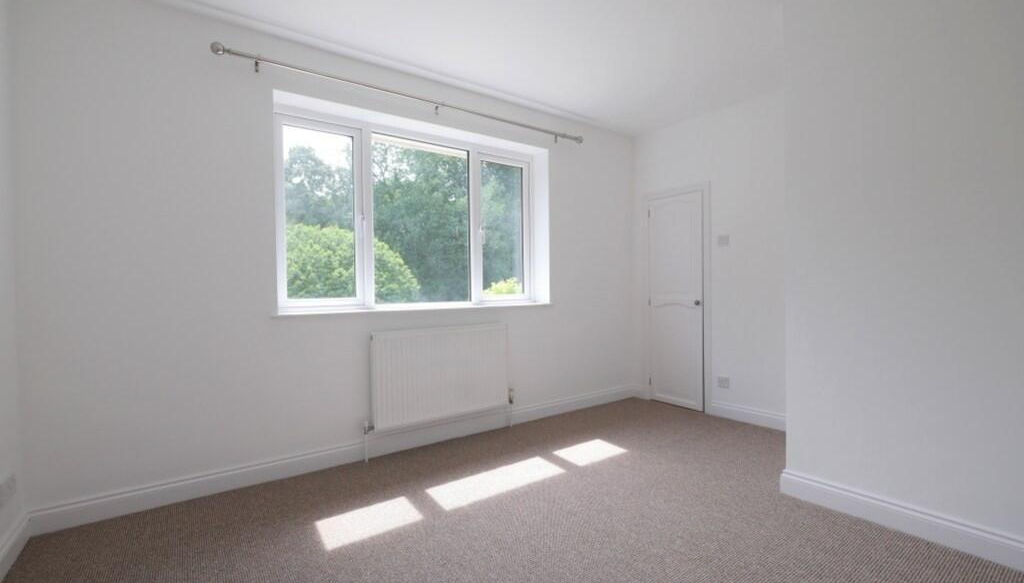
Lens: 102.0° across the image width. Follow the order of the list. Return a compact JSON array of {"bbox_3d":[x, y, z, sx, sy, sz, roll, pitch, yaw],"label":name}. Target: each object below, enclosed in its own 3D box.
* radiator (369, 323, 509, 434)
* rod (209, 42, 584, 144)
[{"bbox_3d":[-0.464,0.556,2.876,0.991,0.619,0.085,-1,1,-34],"label":"radiator"},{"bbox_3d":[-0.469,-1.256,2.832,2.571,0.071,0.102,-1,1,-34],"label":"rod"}]

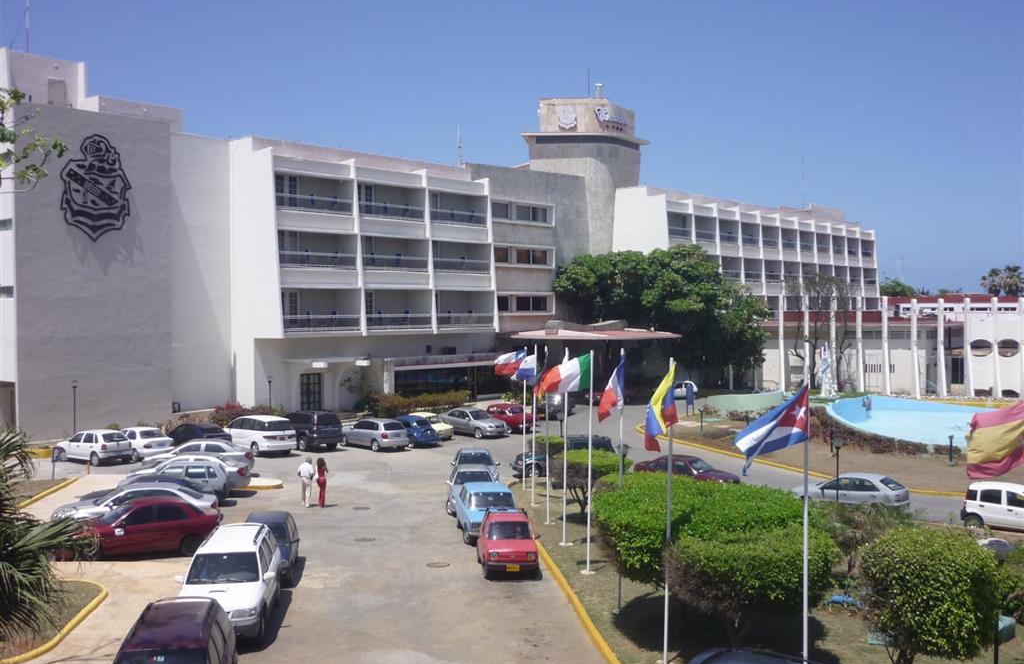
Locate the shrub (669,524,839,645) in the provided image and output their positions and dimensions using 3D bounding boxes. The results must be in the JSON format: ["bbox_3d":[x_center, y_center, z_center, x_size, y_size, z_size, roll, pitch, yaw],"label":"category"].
[{"bbox_3d":[4.541,5.029,18.366,3.150,2.200,3.000,0,2,0],"label":"shrub"}]

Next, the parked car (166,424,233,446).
[{"bbox_3d":[-15.299,5.089,47.353,4.200,1.420,1.660,2,2,41],"label":"parked car"}]

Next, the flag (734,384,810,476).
[{"bbox_3d":[4.312,1.630,16.159,1.250,1.500,0.450,0,2,0],"label":"flag"}]

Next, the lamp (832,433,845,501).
[{"bbox_3d":[10.365,4.685,30.961,0.340,2.800,0.340,0,2,0],"label":"lamp"}]

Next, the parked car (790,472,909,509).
[{"bbox_3d":[12.100,5.701,35.295,4.150,1.400,1.700,1,2,33],"label":"parked car"}]

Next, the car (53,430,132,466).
[{"bbox_3d":[-18.873,5.137,44.161,3.870,1.430,1.650,1,2,37],"label":"car"}]

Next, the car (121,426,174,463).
[{"bbox_3d":[-17.100,5.019,44.478,4.150,1.390,1.650,1,2,39],"label":"car"}]

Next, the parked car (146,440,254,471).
[{"bbox_3d":[-12.910,5.211,40.497,4.400,1.470,1.700,0,2,-4],"label":"parked car"}]

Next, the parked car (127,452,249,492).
[{"bbox_3d":[-11.970,5.226,36.081,4.250,1.460,1.690,0,2,-10],"label":"parked car"}]

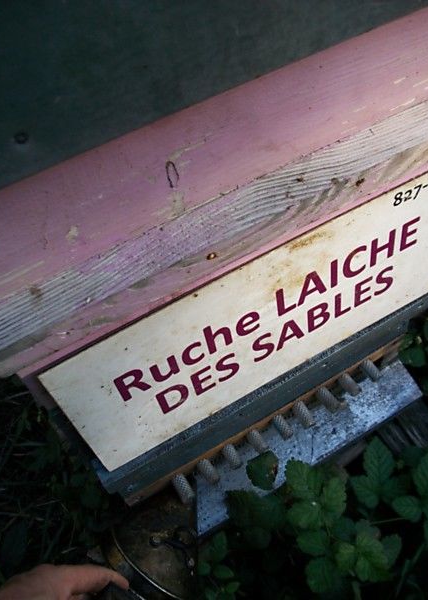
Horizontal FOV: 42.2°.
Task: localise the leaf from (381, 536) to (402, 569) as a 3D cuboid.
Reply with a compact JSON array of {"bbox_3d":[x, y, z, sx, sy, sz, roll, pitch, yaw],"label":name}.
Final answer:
[{"bbox_3d":[0.207,0.292,0.645,0.027,0.011,0.045,30,62,28],"label":"leaf"}]

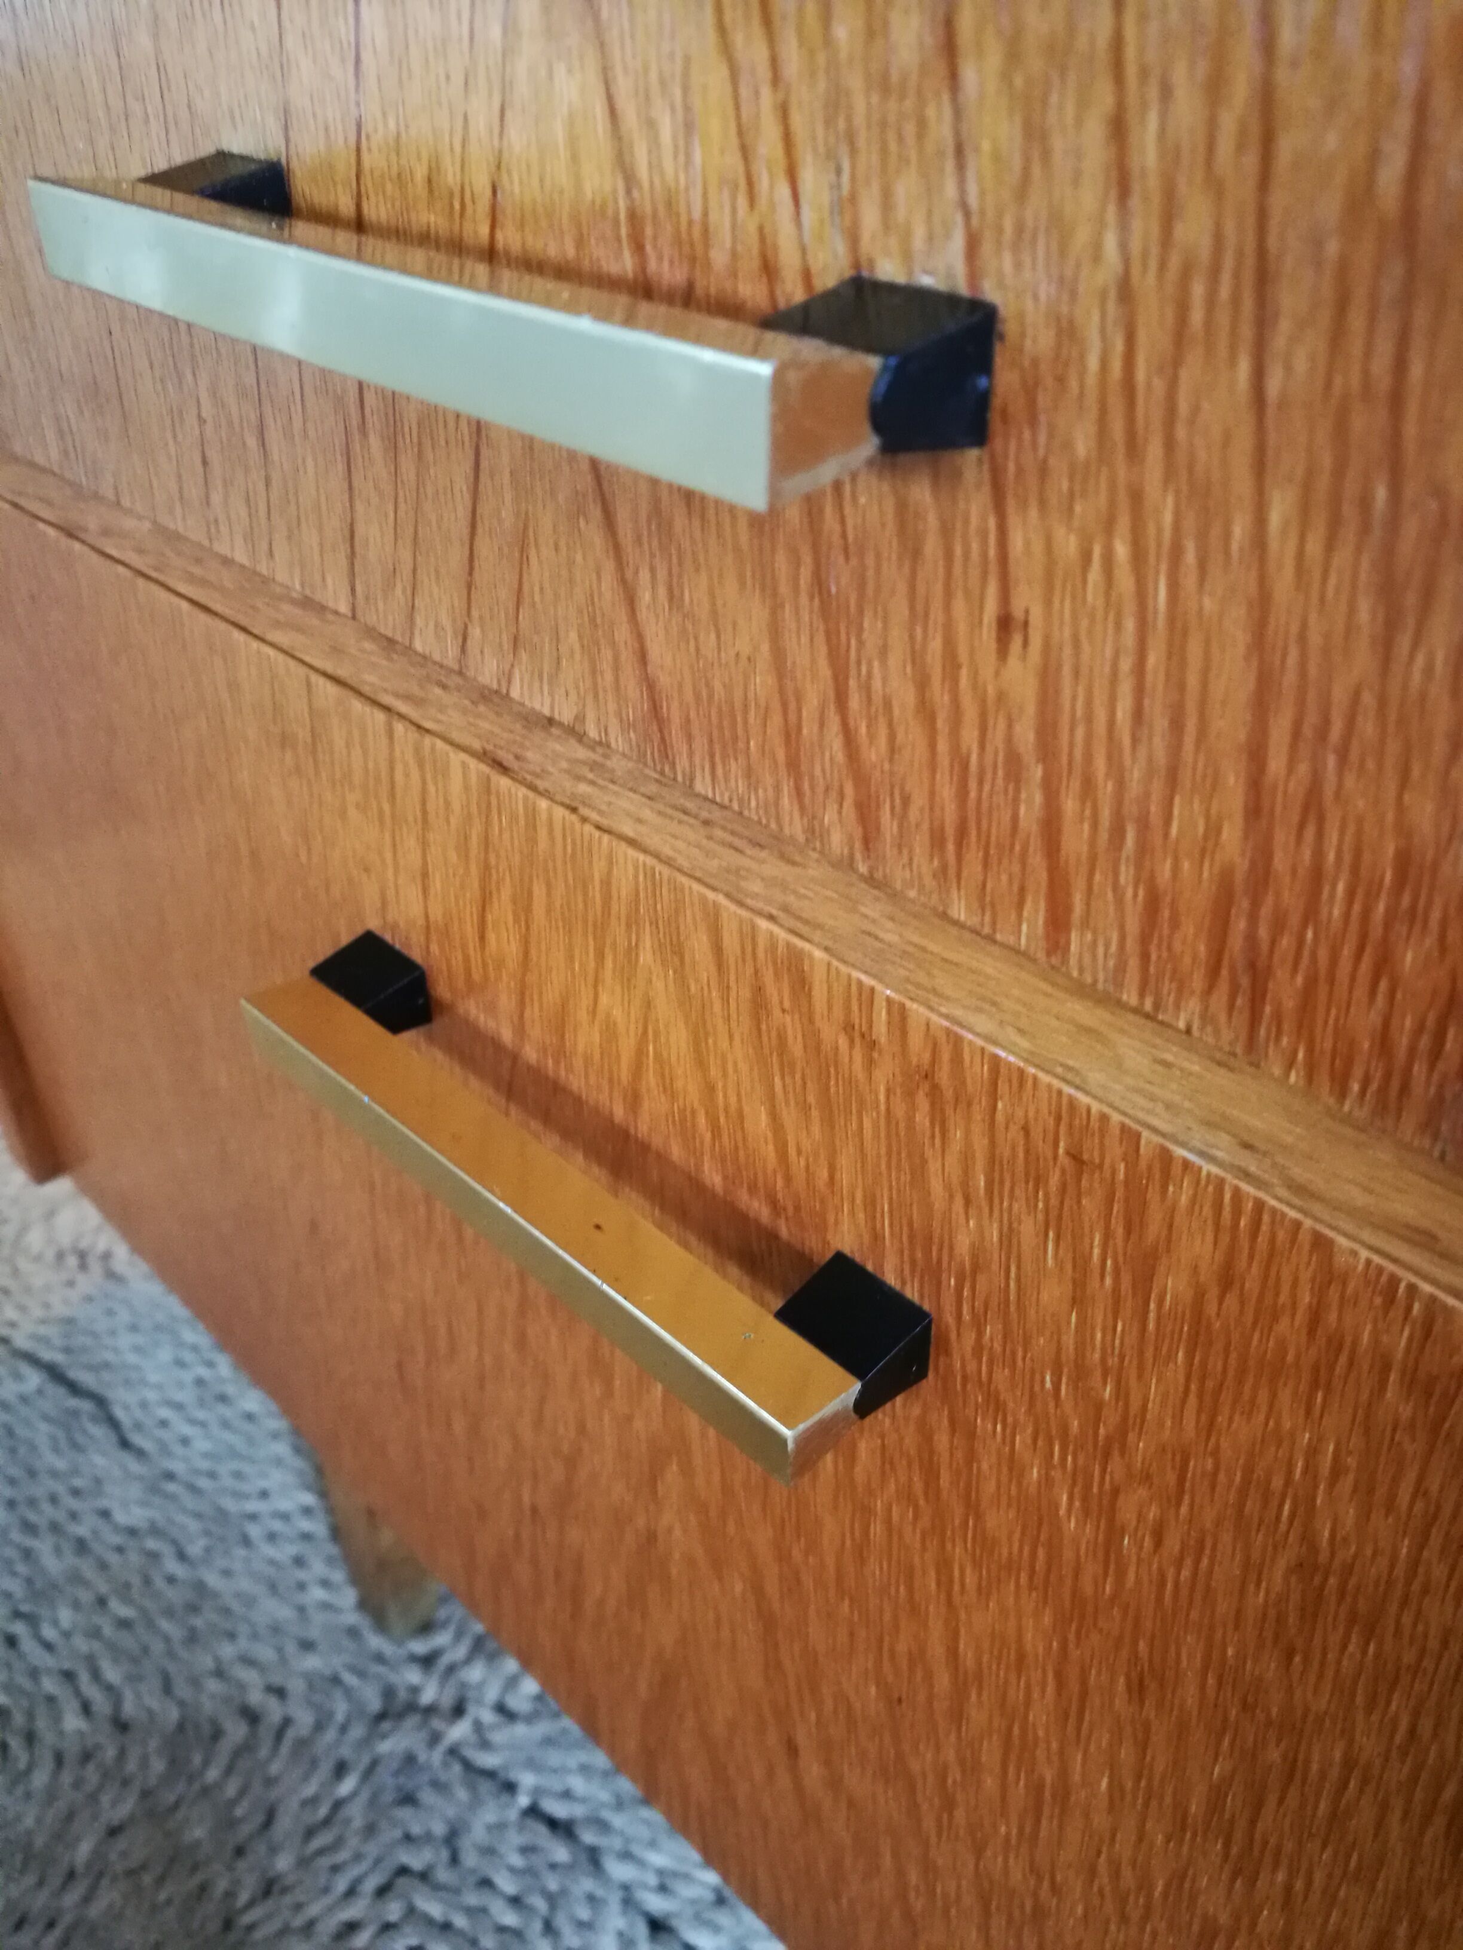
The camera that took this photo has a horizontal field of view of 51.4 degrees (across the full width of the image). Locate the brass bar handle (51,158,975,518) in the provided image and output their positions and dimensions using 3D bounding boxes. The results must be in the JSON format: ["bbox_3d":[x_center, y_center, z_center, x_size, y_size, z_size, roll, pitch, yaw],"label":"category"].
[{"bbox_3d":[-0.029,-0.065,0.144,0.113,0.011,0.024,30,46,35],"label":"brass bar handle"}]

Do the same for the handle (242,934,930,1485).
[{"bbox_3d":[-0.025,0.026,0.205,0.113,0.011,0.024,30,46,35],"label":"handle"}]

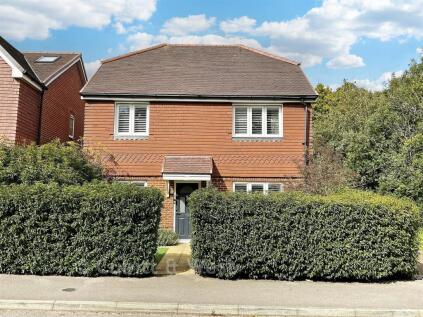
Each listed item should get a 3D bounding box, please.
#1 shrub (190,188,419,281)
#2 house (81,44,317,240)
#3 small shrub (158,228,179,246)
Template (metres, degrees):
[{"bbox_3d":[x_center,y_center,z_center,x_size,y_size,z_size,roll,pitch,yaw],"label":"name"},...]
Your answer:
[{"bbox_3d":[1.844,1.579,7.674,4.560,1.800,1.350,1,-5,-2],"label":"shrub"},{"bbox_3d":[-0.499,-1.052,16.289,8.353,8.615,8.103,1,-5,-1],"label":"house"},{"bbox_3d":[-1.487,2.562,11.540,0.800,0.540,0.700,1,-5,-1],"label":"small shrub"}]

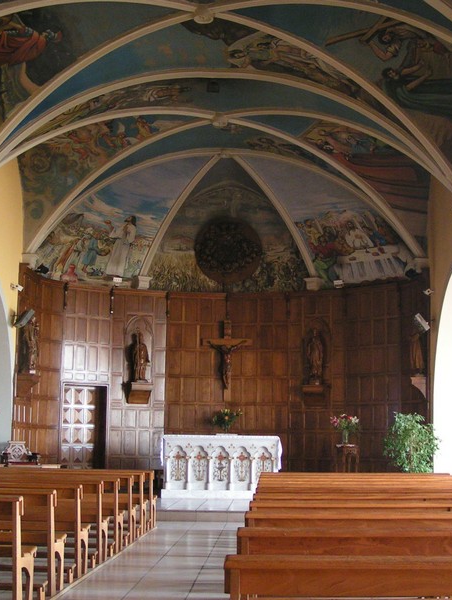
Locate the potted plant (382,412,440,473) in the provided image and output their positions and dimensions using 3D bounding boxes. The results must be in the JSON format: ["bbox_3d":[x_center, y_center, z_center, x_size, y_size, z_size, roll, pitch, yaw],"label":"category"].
[{"bbox_3d":[3.526,2.996,16.749,1.051,1.695,0.994,0,-10,3],"label":"potted plant"}]

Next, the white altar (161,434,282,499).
[{"bbox_3d":[-0.074,3.346,17.593,2.362,1.215,0.972,0,-10,3],"label":"white altar"}]

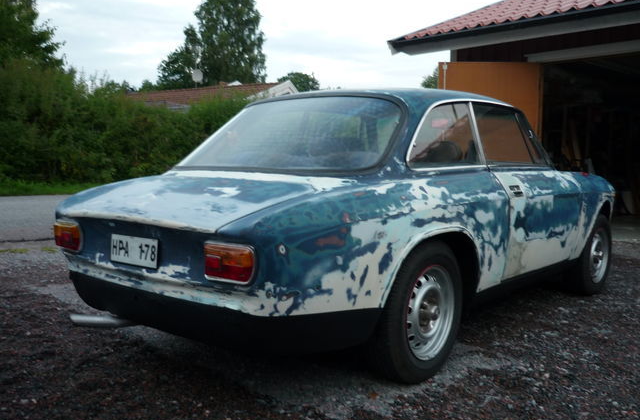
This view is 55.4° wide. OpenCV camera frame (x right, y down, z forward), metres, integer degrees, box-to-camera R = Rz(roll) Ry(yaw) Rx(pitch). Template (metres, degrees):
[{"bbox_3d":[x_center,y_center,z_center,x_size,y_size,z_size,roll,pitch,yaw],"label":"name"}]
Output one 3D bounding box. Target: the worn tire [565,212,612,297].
[{"bbox_3d":[1.905,0.318,4.315,0.180,0.590,0.590,3,5,41],"label":"worn tire"}]

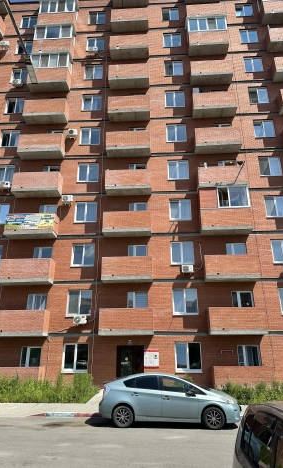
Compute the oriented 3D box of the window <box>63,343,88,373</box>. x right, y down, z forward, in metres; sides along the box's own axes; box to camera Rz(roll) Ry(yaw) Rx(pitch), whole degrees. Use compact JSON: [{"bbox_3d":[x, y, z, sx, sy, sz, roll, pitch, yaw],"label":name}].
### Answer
[{"bbox_3d":[-3.626,6.859,18.001,1.384,1.421,0.150,-1,-20,3],"label":"window"}]

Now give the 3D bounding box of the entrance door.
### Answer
[{"bbox_3d":[-0.593,7.245,17.685,1.530,2.174,0.200,-1,-20,3],"label":"entrance door"}]

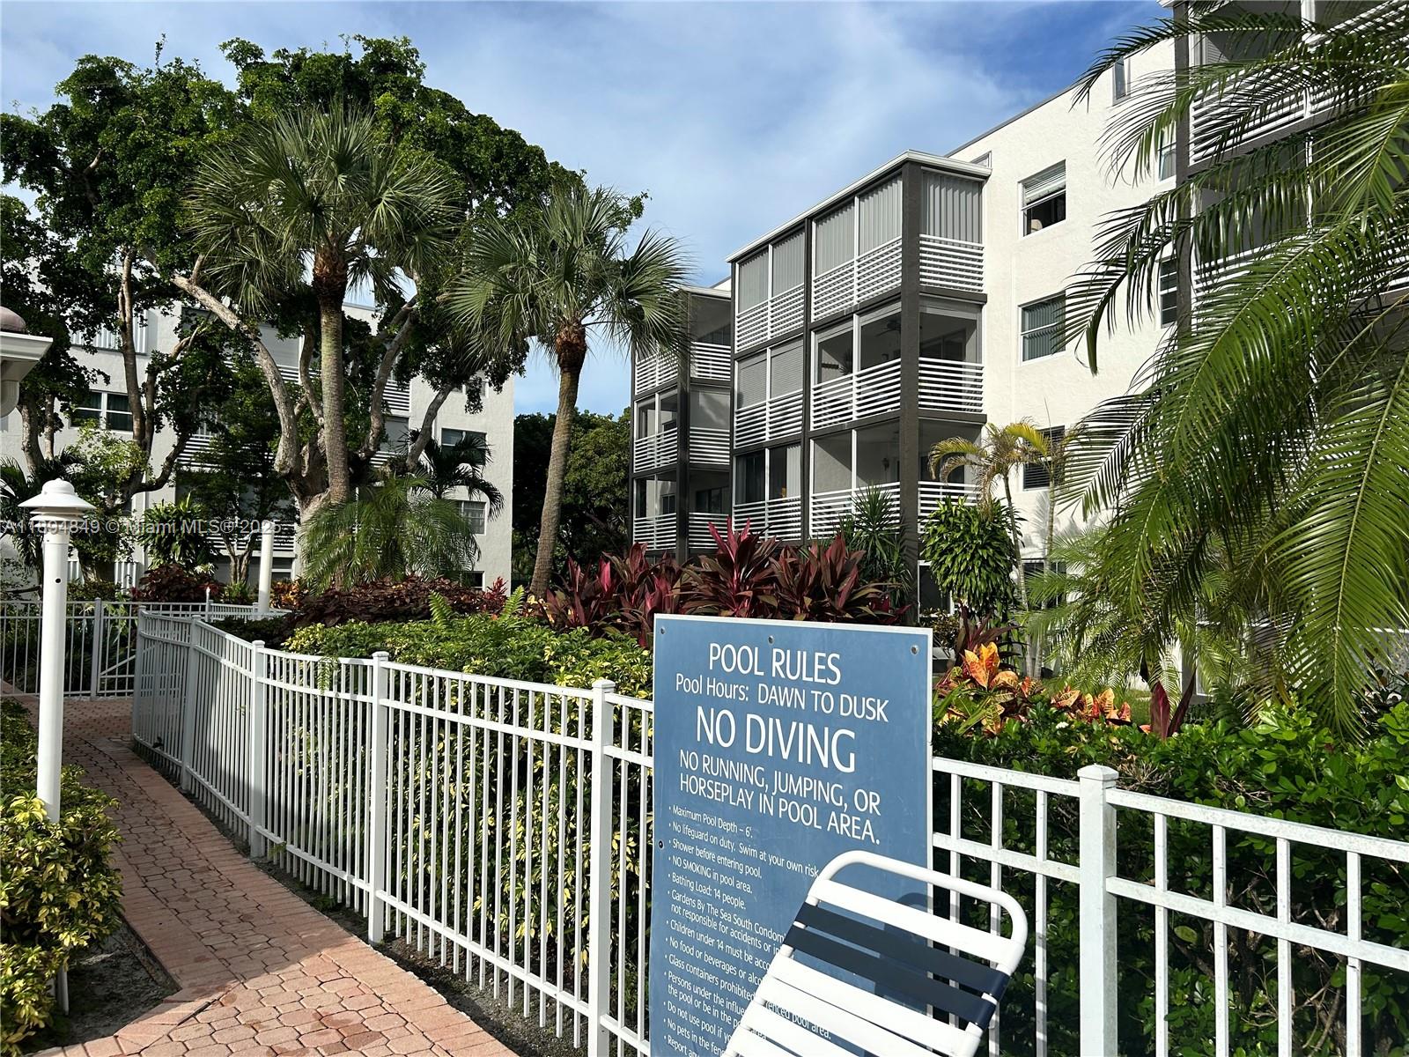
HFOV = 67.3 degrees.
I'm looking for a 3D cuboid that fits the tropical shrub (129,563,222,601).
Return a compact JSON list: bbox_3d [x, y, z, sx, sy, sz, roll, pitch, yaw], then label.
[{"bbox_3d":[-7.903,1.267,15.769,1.450,1.467,1.250,2,-3,-27],"label":"tropical shrub"}]

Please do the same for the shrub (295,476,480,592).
[{"bbox_3d":[-4.080,0.715,13.540,2.400,2.891,2.300,1,-3,-17],"label":"shrub"}]

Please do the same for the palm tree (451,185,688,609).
[{"bbox_3d":[-2.219,-1.537,16.340,3.750,7.660,3.600,1,-2,-7],"label":"palm tree"}]

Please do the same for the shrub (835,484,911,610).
[{"bbox_3d":[3.039,0.843,18.933,1.400,3.211,1.300,0,-2,9],"label":"shrub"}]

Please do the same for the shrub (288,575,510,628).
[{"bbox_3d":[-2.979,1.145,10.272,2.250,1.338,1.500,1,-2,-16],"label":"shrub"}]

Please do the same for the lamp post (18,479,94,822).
[{"bbox_3d":[-2.858,0.791,4.608,0.335,2.014,0.335,2,-3,-31],"label":"lamp post"}]

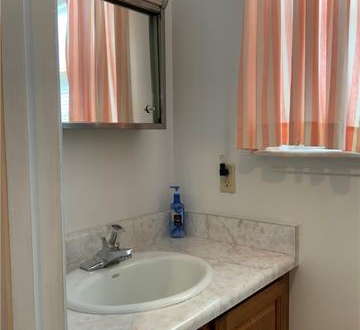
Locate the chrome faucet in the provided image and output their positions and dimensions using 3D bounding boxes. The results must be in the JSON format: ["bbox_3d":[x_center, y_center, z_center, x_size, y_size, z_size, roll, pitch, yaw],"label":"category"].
[{"bbox_3d":[-0.214,0.259,1.270,0.147,0.133,0.157,3,5,40],"label":"chrome faucet"}]

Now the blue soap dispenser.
[{"bbox_3d":[-0.011,0.196,1.670,0.062,0.203,0.056,-2,4,-22],"label":"blue soap dispenser"}]

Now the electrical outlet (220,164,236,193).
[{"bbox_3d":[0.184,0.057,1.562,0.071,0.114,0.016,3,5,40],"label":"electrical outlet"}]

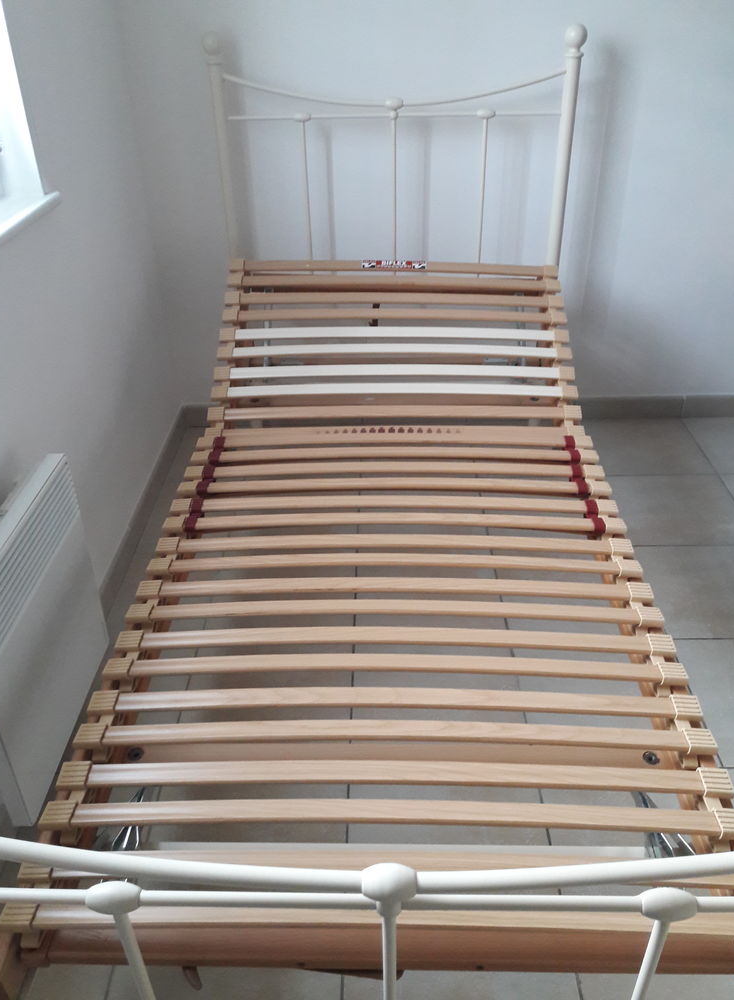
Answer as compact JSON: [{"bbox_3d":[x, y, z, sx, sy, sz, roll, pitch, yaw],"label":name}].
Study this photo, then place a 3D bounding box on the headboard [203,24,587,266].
[{"bbox_3d":[0.078,-0.729,2.377,0.998,1.137,0.057,0,33,2],"label":"headboard"}]

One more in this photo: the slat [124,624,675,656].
[{"bbox_3d":[0.040,0.223,1.290,0.855,0.027,0.036,0,33,2],"label":"slat"}]

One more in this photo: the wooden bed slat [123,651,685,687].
[{"bbox_3d":[0.038,0.256,1.240,0.855,0.027,0.036,0,33,2],"label":"wooden bed slat"}]

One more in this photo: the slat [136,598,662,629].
[{"bbox_3d":[0.042,0.185,1.349,0.855,0.027,0.036,0,33,2],"label":"slat"}]

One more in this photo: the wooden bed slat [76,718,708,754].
[{"bbox_3d":[0.034,0.328,1.130,0.855,0.027,0.036,0,33,2],"label":"wooden bed slat"}]

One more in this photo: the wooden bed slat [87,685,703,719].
[{"bbox_3d":[0.035,0.294,1.181,0.855,0.027,0.036,0,33,2],"label":"wooden bed slat"}]

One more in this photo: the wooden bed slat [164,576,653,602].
[{"bbox_3d":[0.043,0.153,1.397,0.855,0.027,0.036,0,33,2],"label":"wooden bed slat"}]

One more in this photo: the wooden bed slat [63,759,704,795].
[{"bbox_3d":[0.032,0.366,1.071,0.855,0.027,0.036,0,33,2],"label":"wooden bed slat"}]

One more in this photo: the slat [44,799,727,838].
[{"bbox_3d":[0.030,0.398,1.022,0.855,0.027,0.036,0,33,2],"label":"slat"}]

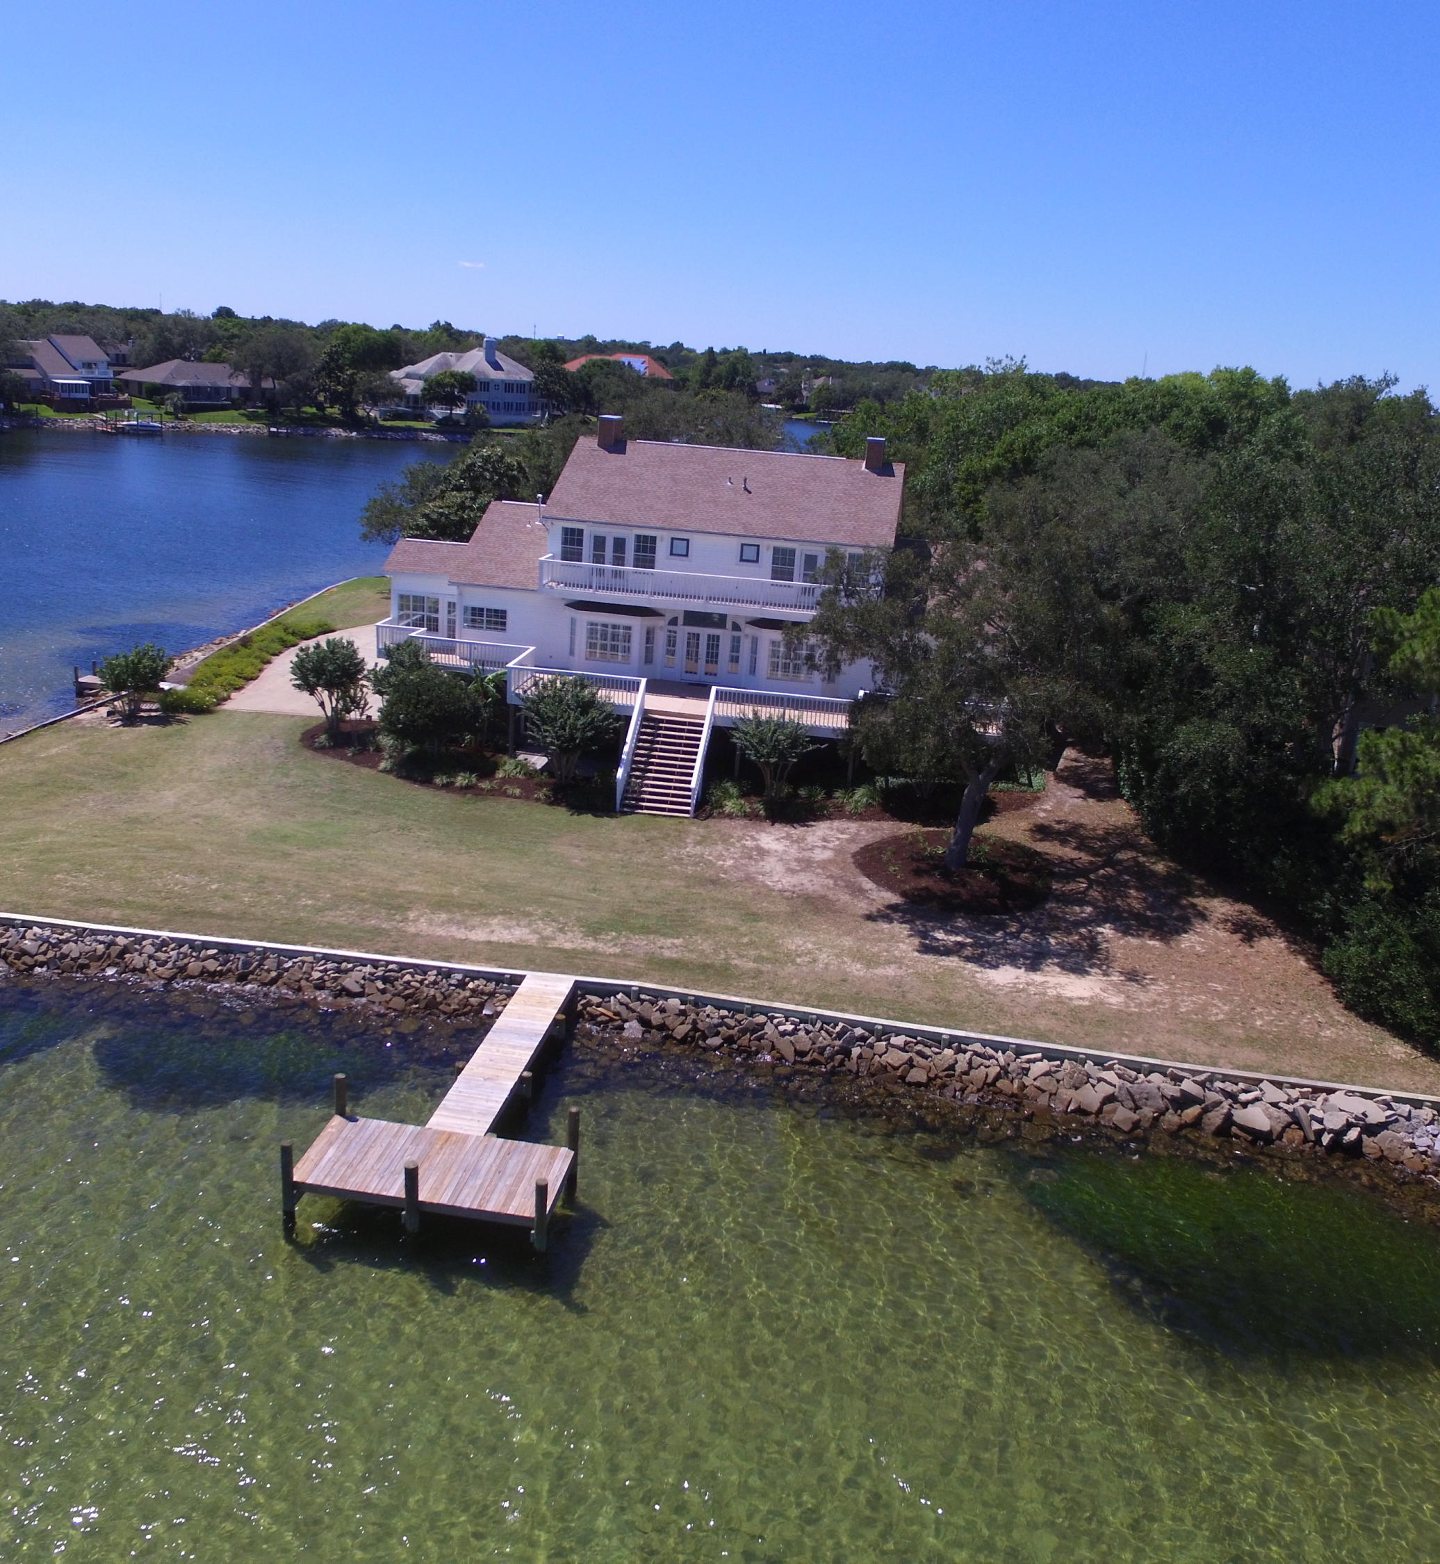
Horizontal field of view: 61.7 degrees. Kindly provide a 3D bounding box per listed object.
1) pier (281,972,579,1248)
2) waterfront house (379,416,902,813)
[{"bbox_3d":[-4.958,6.361,26.011,5.200,1.950,8.850,6,20,7],"label":"pier"},{"bbox_3d":[-2.433,-7.673,47.750,23.000,12.300,17.500,6,20,7],"label":"waterfront house"}]

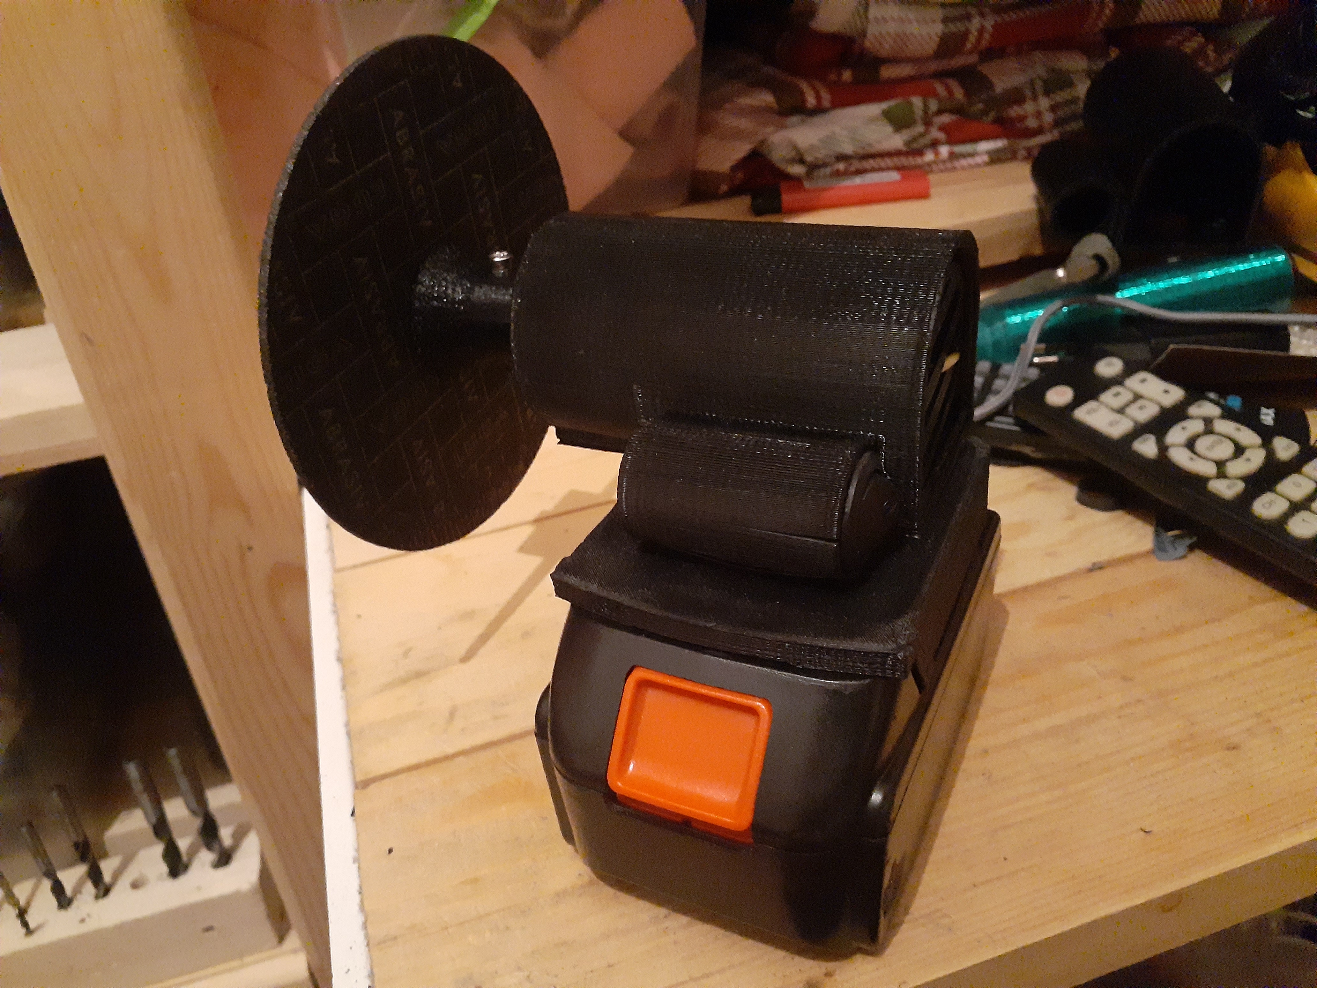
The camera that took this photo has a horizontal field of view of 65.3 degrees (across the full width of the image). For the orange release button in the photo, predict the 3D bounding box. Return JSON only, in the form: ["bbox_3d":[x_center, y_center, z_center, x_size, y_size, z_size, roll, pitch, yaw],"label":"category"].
[{"bbox_3d":[0.006,0.046,0.188,0.029,0.024,0.005,9,-3,26],"label":"orange release button"}]

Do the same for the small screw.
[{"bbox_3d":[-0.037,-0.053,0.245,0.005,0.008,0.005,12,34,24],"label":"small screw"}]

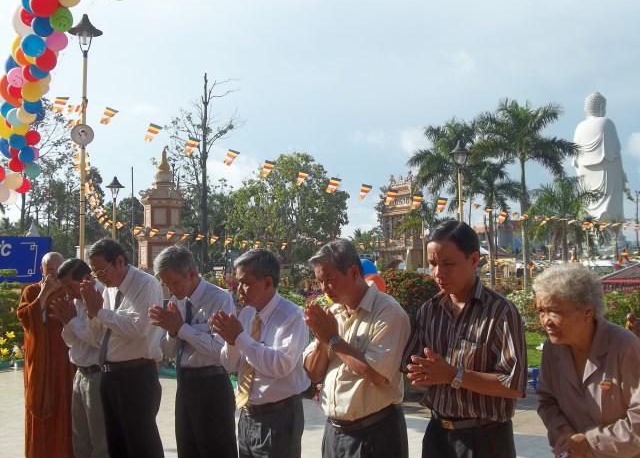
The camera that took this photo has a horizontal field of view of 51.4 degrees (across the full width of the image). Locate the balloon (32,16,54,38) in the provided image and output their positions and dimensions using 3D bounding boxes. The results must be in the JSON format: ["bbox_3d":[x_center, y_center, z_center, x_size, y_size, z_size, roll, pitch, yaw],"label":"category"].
[{"bbox_3d":[-3.157,-2.312,7.600,0.250,0.260,0.250,0,-3,0],"label":"balloon"}]

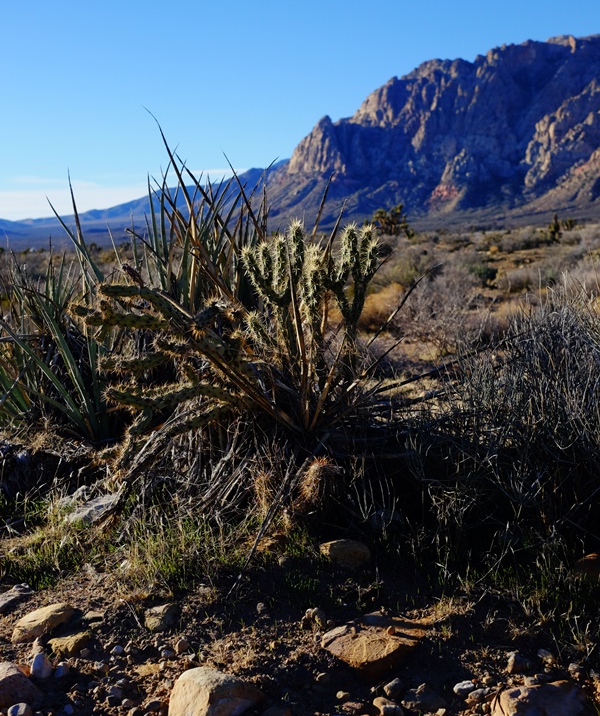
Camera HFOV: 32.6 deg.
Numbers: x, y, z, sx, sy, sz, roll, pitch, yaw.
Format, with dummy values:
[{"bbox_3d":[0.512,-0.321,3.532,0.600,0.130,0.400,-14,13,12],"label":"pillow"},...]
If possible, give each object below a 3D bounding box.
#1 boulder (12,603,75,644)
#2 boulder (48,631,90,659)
[{"bbox_3d":[-0.751,0.777,3.000,0.180,0.090,0.130,0,7,0],"label":"boulder"},{"bbox_3d":[-0.657,0.816,2.920,0.120,0.060,0.090,0,7,0],"label":"boulder"}]

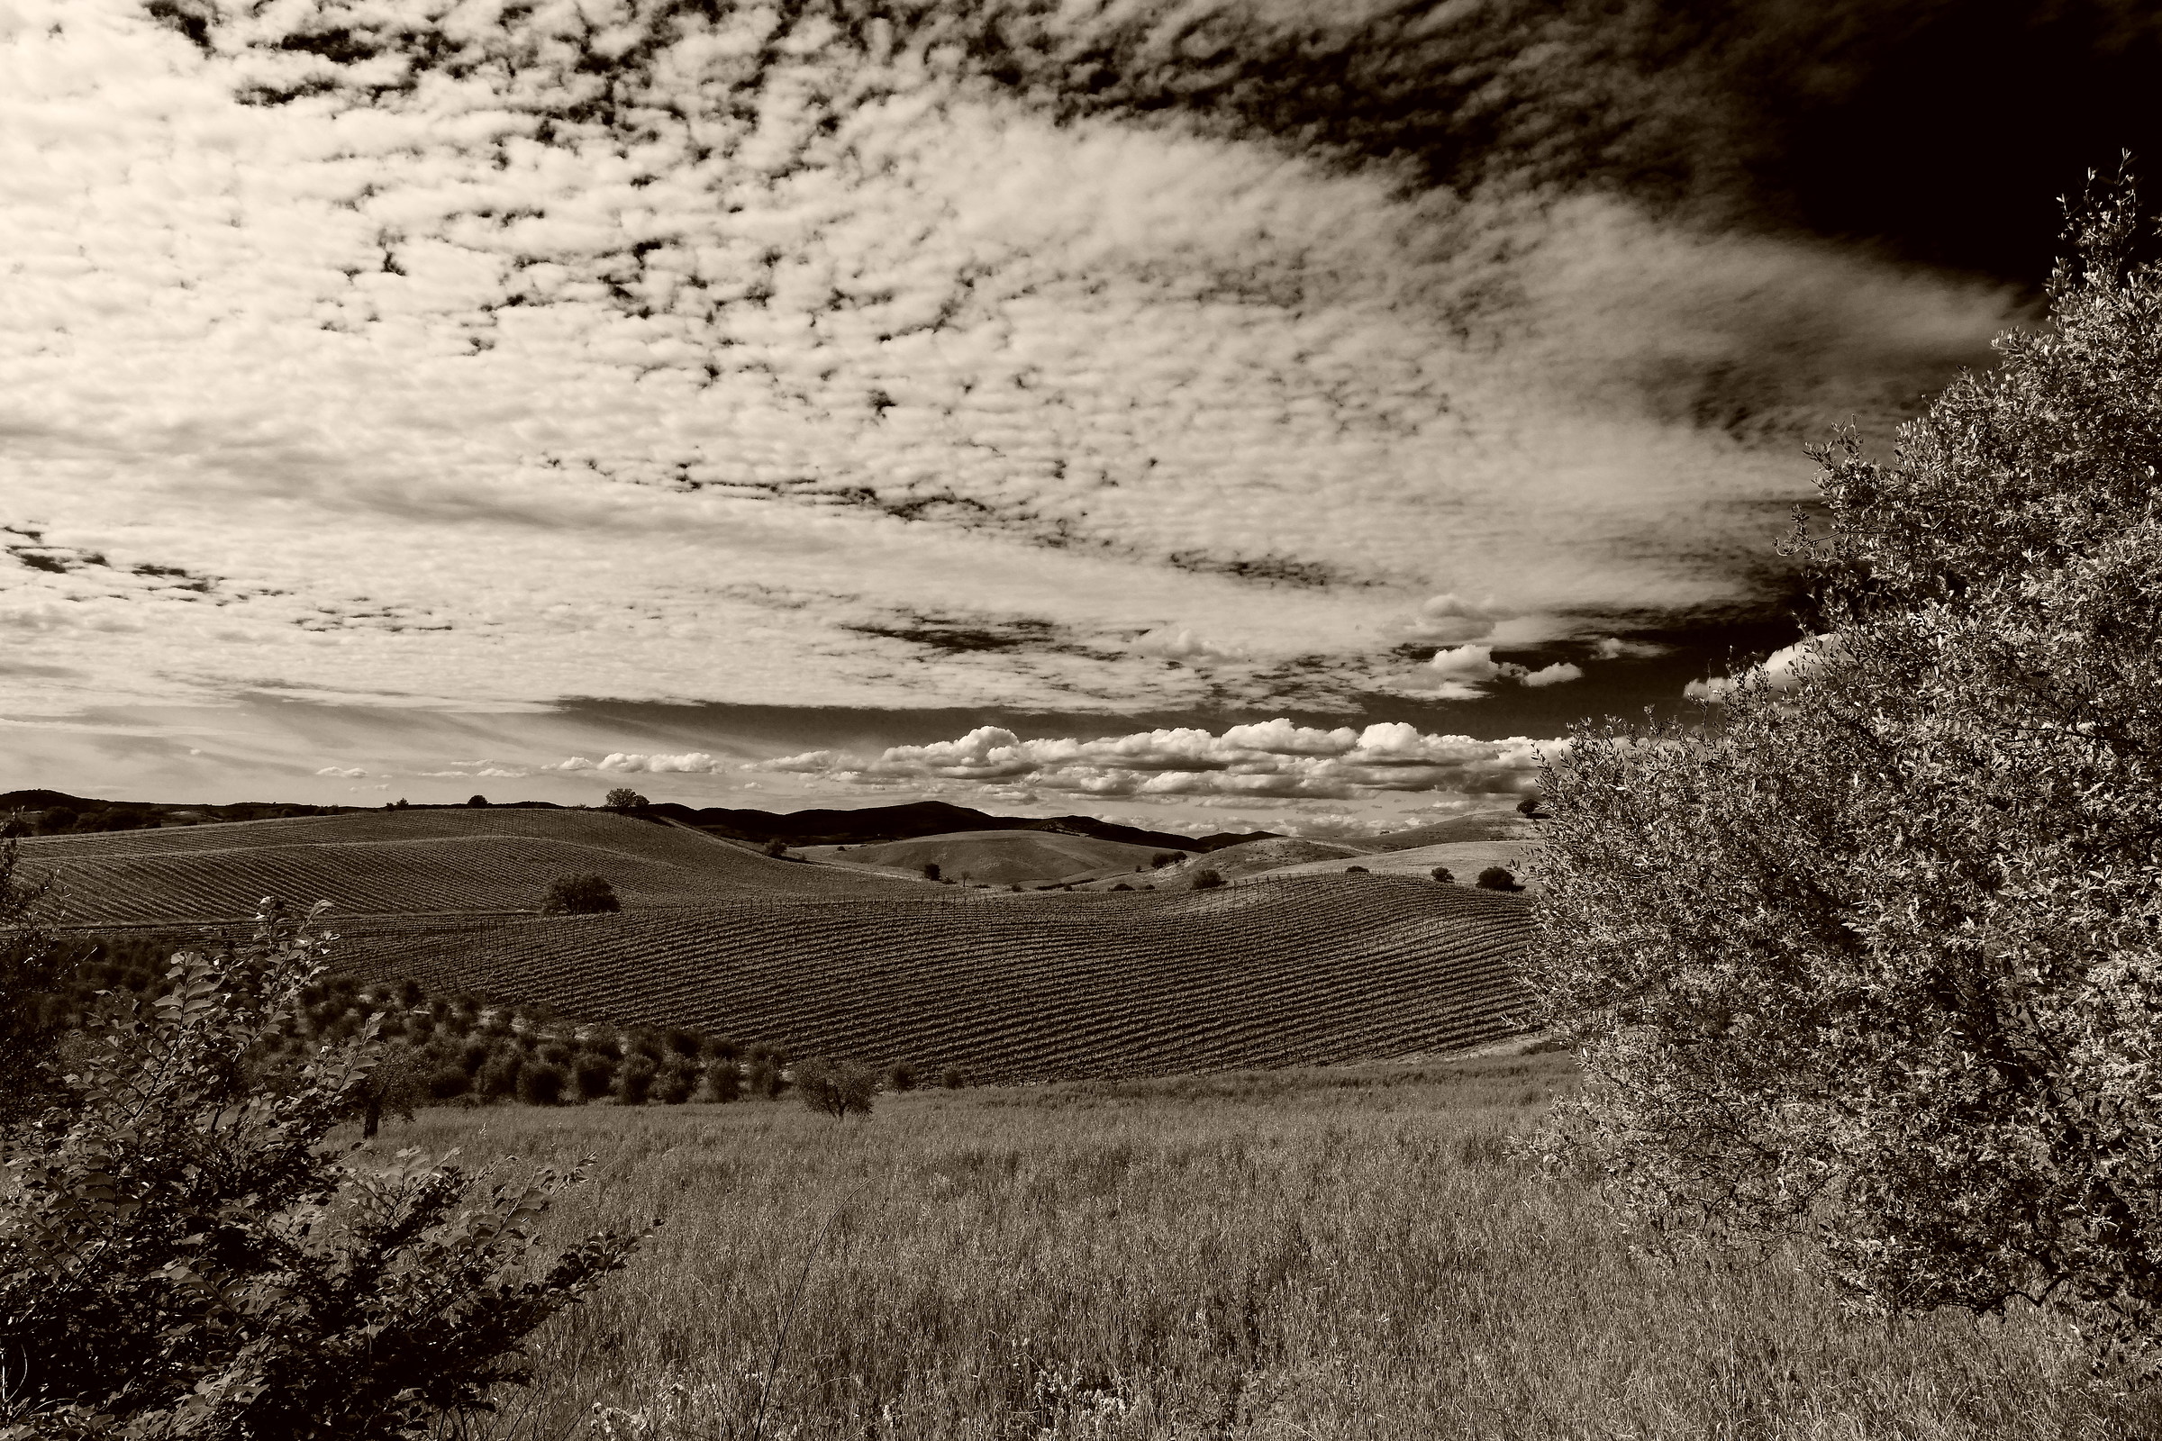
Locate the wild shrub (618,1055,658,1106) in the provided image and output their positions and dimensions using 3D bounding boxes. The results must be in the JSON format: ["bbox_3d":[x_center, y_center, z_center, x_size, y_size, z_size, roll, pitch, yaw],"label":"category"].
[{"bbox_3d":[-25.170,20.430,75.000,2.300,2.880,2.230,0,-4,0],"label":"wild shrub"}]

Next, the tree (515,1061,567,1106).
[{"bbox_3d":[-29.770,20.070,73.000,2.890,2.610,2.810,0,-4,0],"label":"tree"}]

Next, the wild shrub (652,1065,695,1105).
[{"bbox_3d":[-22.850,20.250,74.000,2.460,2.650,2.390,0,-4,0],"label":"wild shrub"}]

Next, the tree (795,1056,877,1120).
[{"bbox_3d":[-11.120,16.730,60.000,3.760,2.920,3.650,0,-4,0],"label":"tree"}]

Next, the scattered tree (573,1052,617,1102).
[{"bbox_3d":[-27.570,20.240,75.000,2.490,2.880,2.420,0,-4,0],"label":"scattered tree"}]

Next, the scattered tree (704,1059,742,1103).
[{"bbox_3d":[-20.600,20.800,76.000,2.230,2.530,2.170,0,-4,0],"label":"scattered tree"}]

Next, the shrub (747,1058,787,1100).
[{"bbox_3d":[-18.600,21.250,78.000,2.390,2.790,2.320,0,-4,0],"label":"shrub"}]

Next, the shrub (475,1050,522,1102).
[{"bbox_3d":[-33.030,20.190,75.000,2.680,2.970,2.600,0,-4,0],"label":"shrub"}]

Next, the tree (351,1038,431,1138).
[{"bbox_3d":[-24.520,13.070,47.000,2.820,3.550,2.740,0,-4,0],"label":"tree"}]

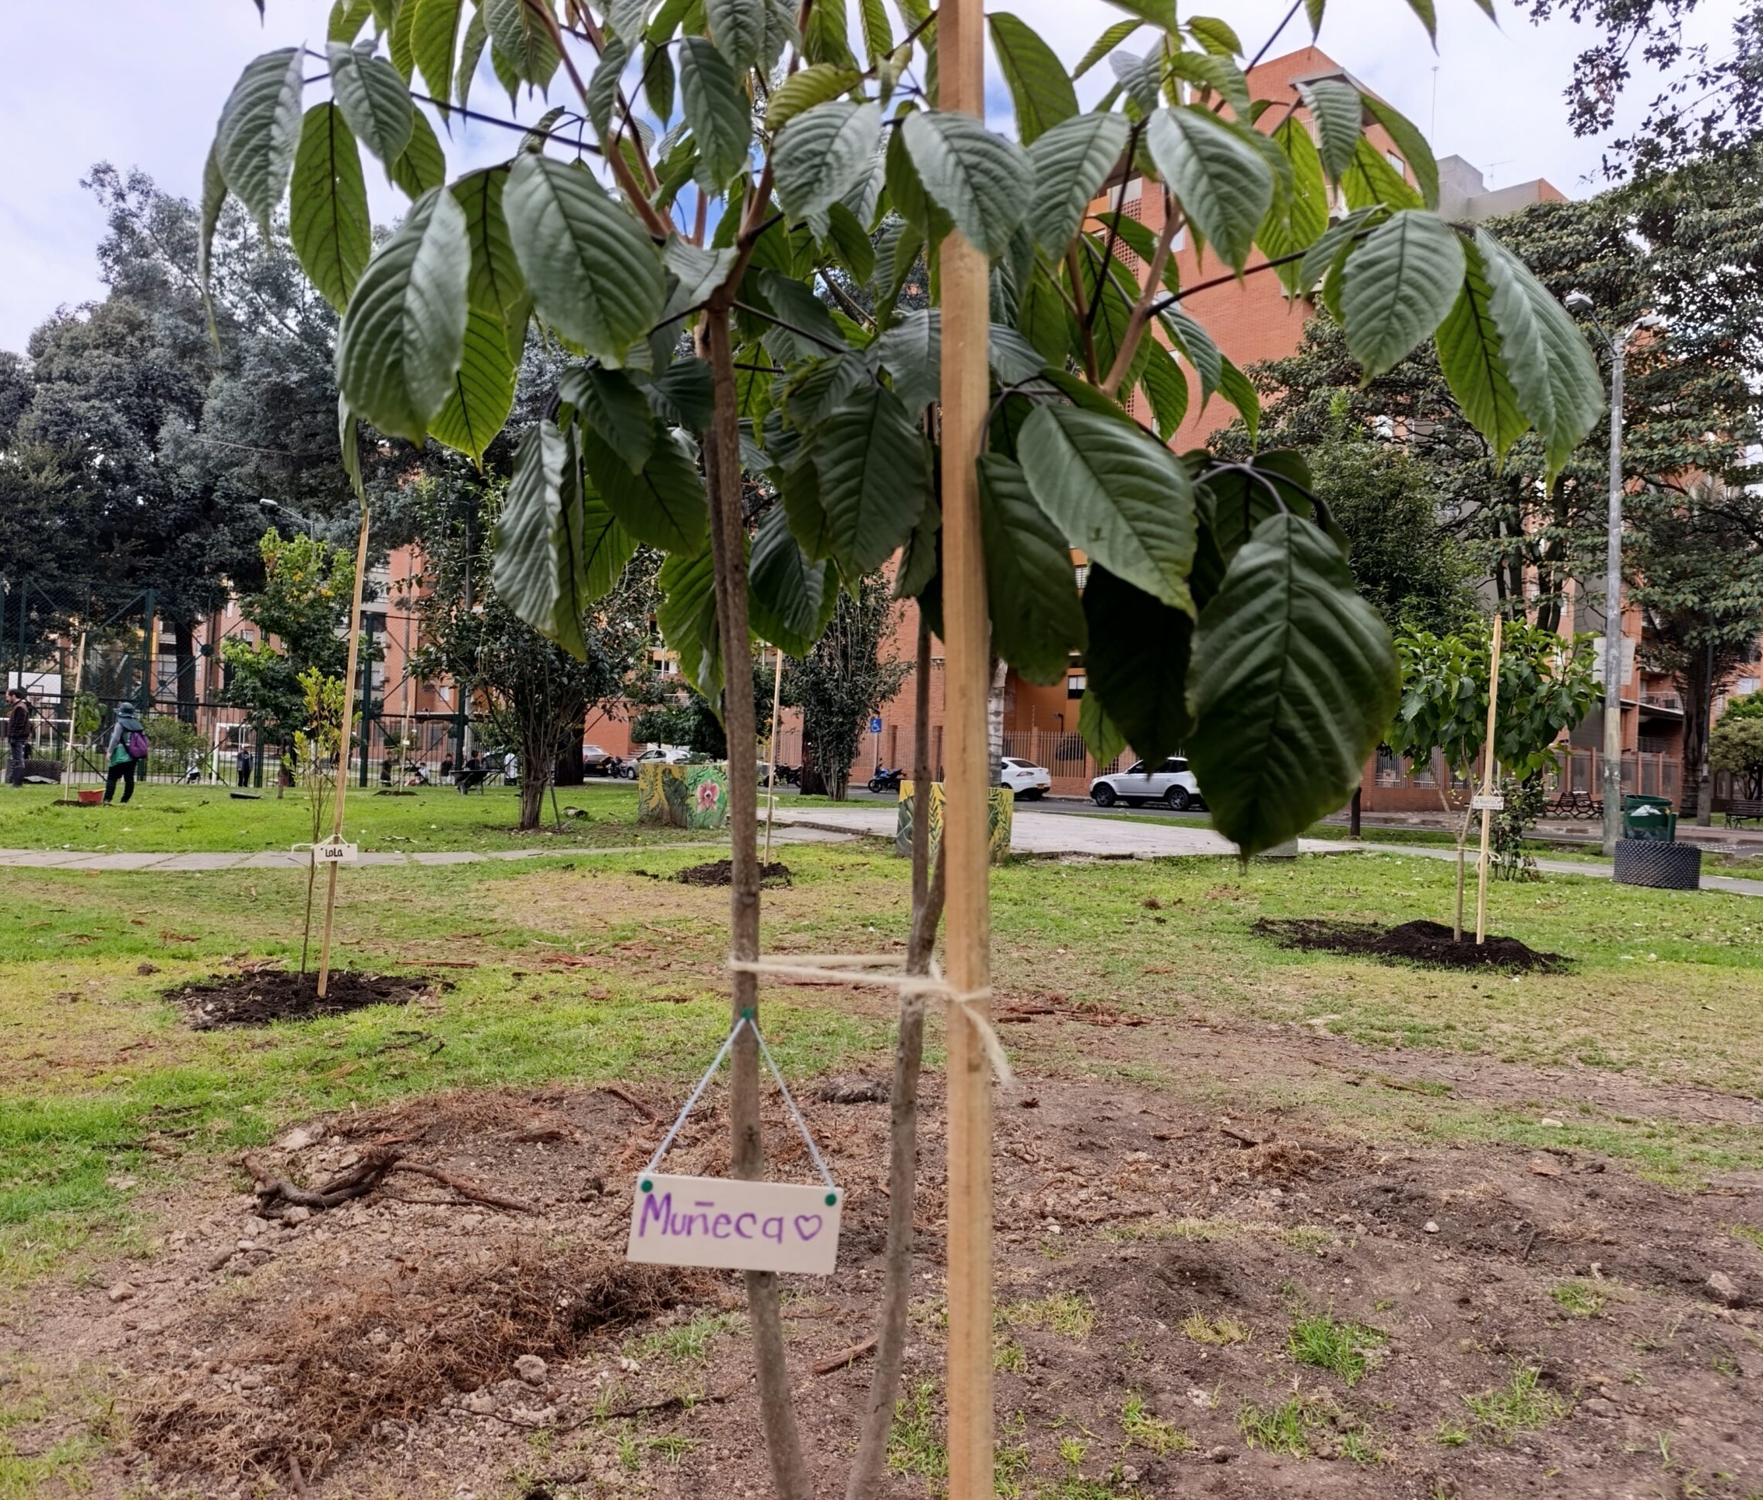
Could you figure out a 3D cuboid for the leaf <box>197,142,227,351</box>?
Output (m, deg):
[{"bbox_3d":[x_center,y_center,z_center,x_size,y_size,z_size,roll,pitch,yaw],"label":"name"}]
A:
[{"bbox_3d":[-0.642,-0.484,1.270,0.028,0.190,0.070,-1,-3,-15],"label":"leaf"}]

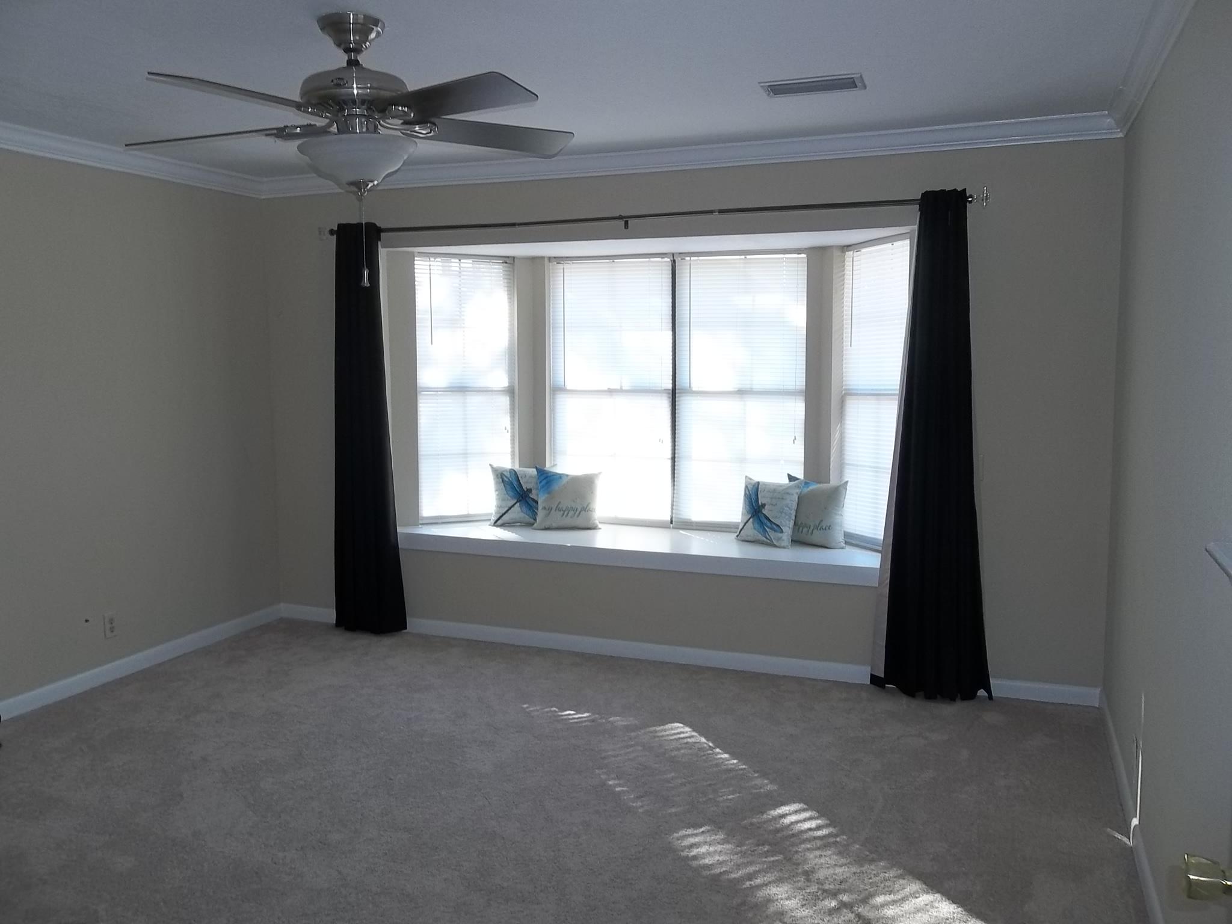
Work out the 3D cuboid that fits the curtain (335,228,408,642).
[{"bbox_3d":[-1.342,-0.159,5.147,0.463,2.162,0.121,2,7,21],"label":"curtain"}]

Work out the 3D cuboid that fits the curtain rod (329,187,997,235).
[{"bbox_3d":[0.000,-1.140,4.490,3.252,0.075,0.090,3,7,21],"label":"curtain rod"}]

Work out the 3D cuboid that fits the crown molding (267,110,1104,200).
[{"bbox_3d":[0.005,-1.408,4.513,4.246,0.087,0.066,3,7,21],"label":"crown molding"}]

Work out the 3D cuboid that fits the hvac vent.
[{"bbox_3d":[0.706,-1.342,3.436,0.354,0.020,0.201,2,7,21],"label":"hvac vent"}]

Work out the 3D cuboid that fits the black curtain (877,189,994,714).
[{"bbox_3d":[1.369,-0.051,4.086,0.488,2.131,0.121,2,7,21],"label":"black curtain"}]

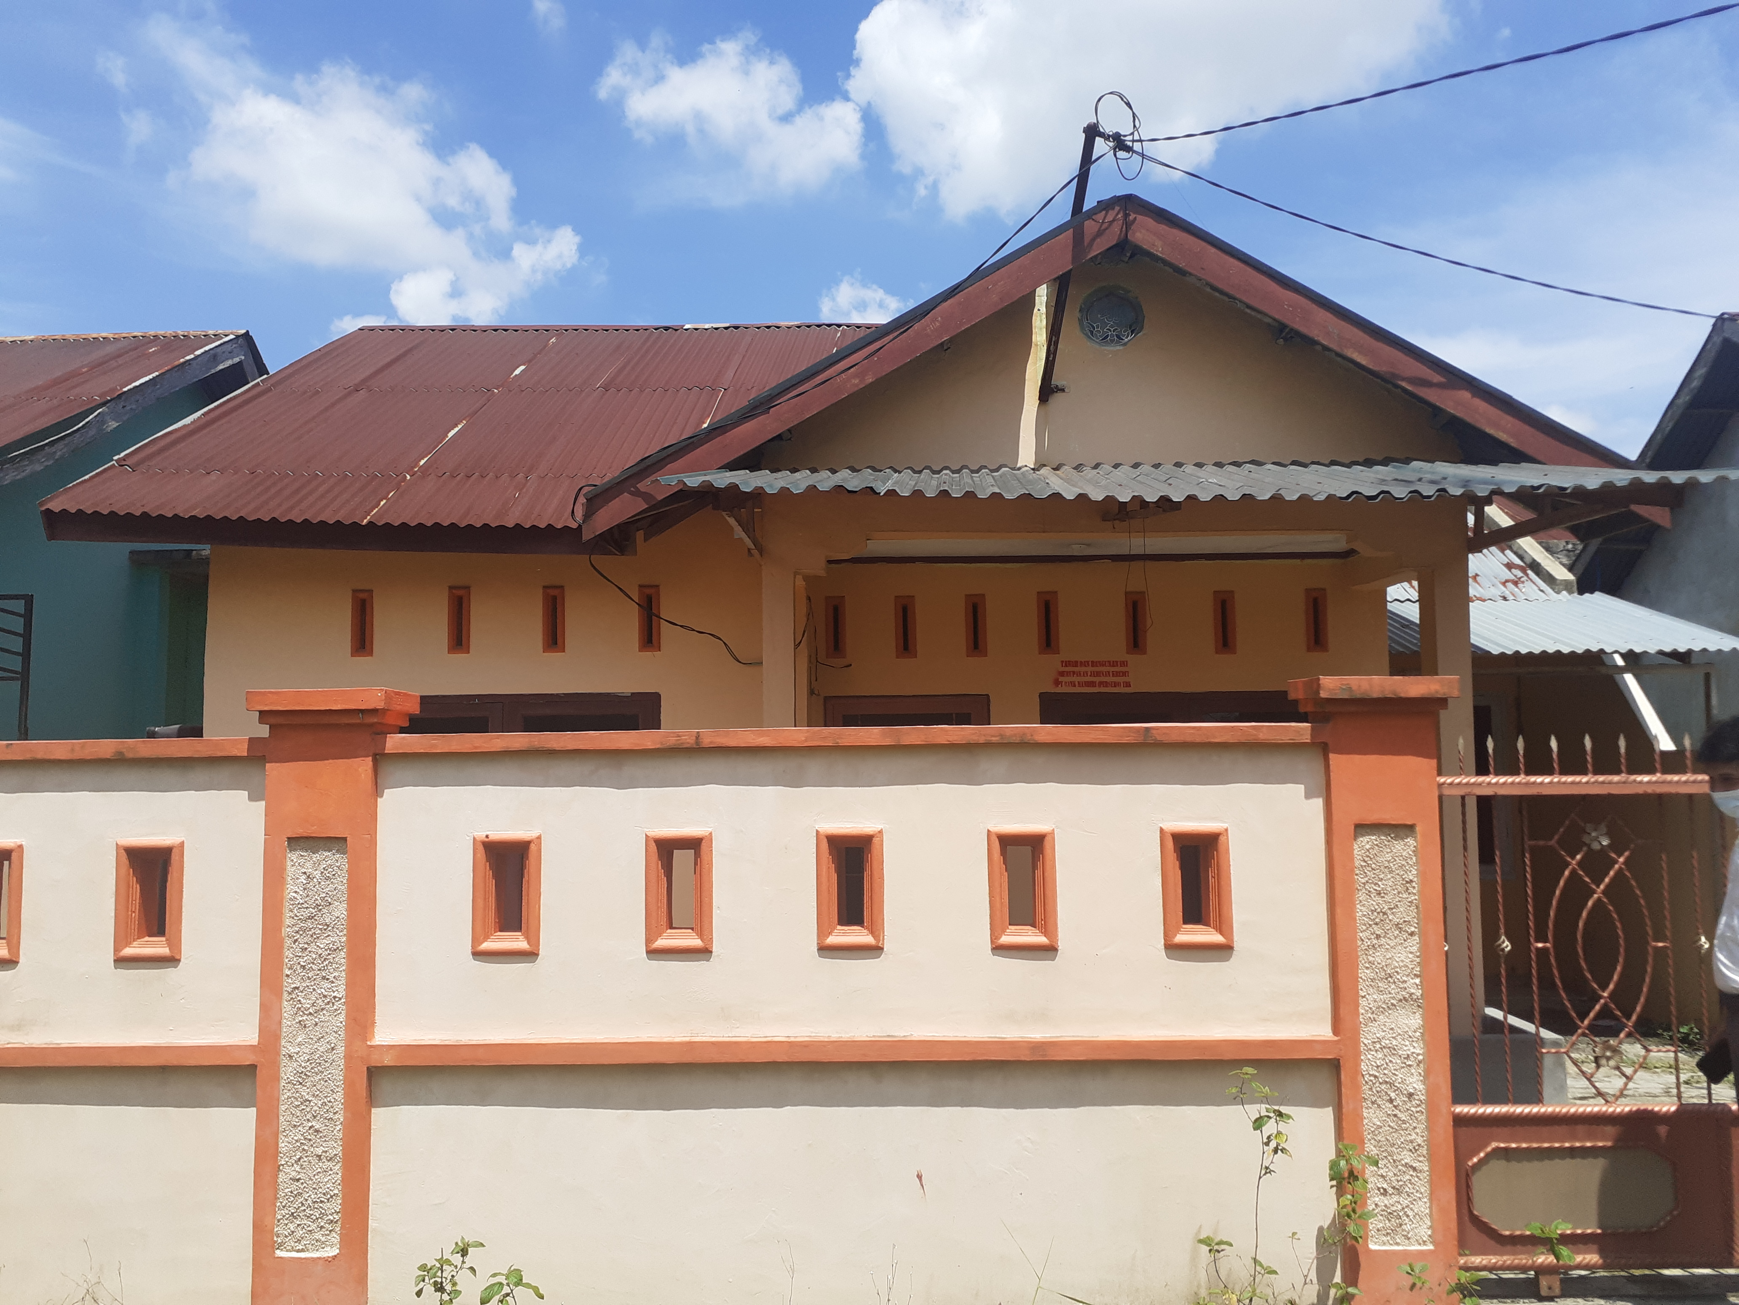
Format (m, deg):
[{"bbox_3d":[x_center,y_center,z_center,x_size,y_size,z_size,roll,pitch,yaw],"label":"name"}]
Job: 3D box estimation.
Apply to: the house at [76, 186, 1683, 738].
[{"bbox_3d":[-0.093,-0.044,9.331,7.480,4.780,7.200,-1,-4,1],"label":"house"}]

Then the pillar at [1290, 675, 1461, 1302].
[{"bbox_3d":[1.414,0.921,3.739,0.376,1.701,0.290,-1,-4,1],"label":"pillar"}]

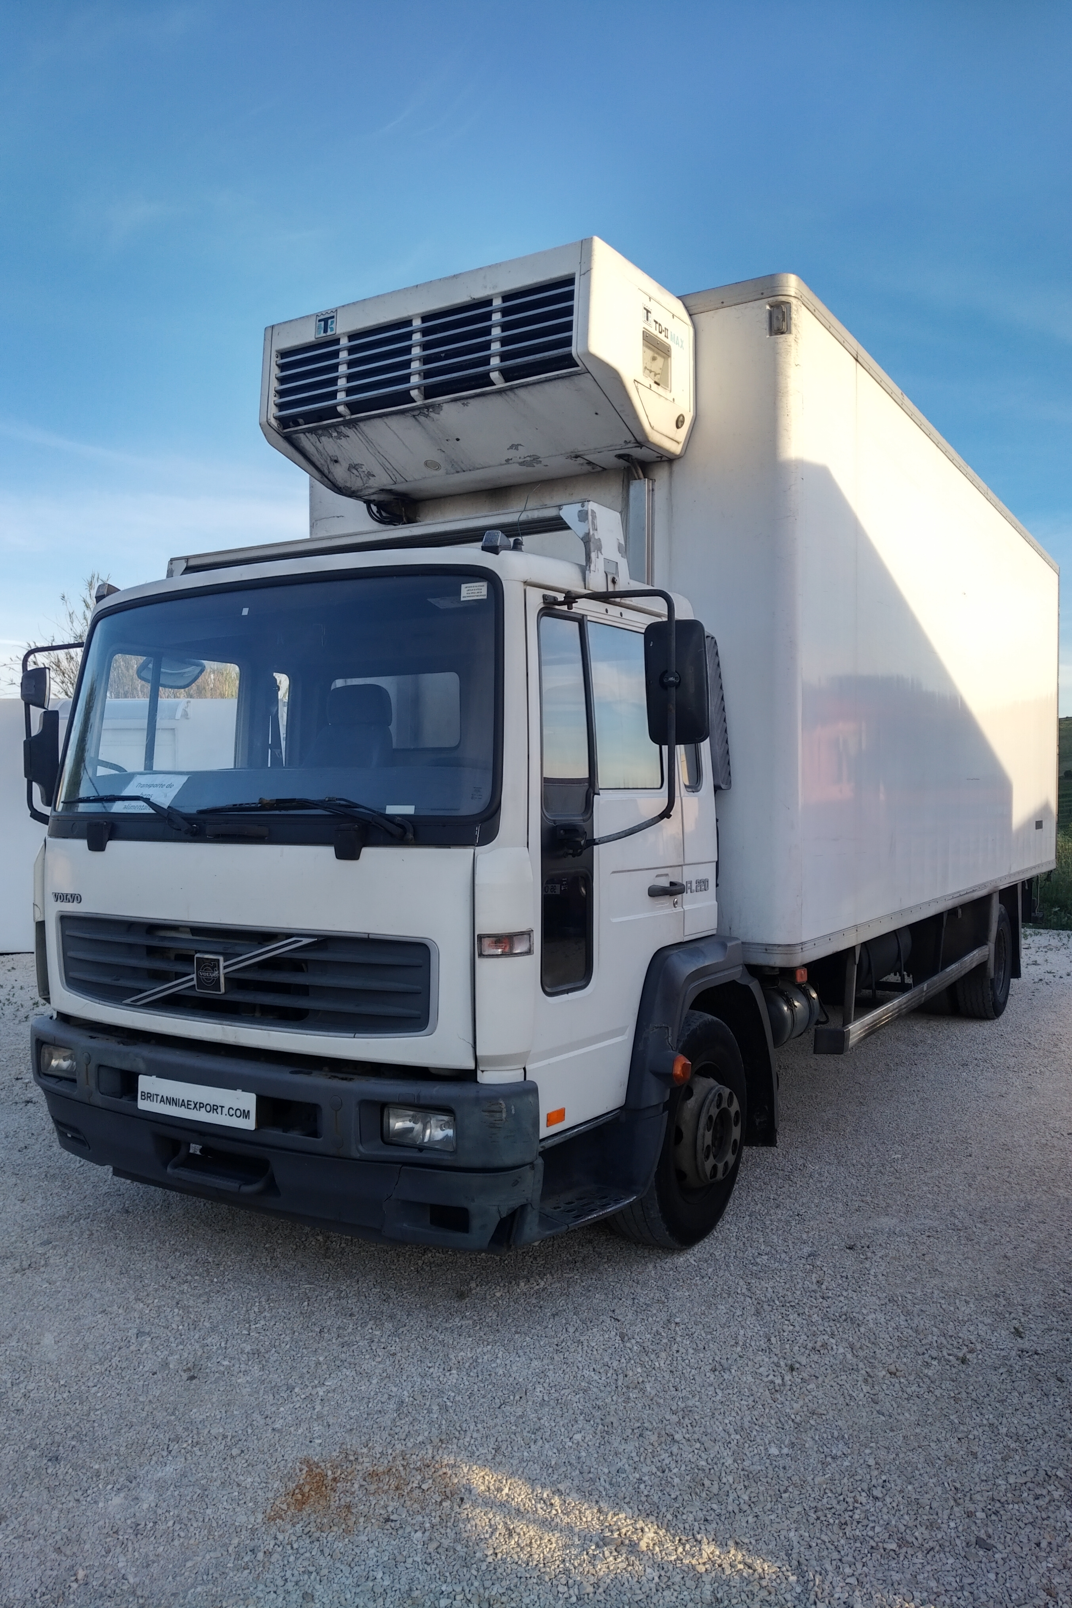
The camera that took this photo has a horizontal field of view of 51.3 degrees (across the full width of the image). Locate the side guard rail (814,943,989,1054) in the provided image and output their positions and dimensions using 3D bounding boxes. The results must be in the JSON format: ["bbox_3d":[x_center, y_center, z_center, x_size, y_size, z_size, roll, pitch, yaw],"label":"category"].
[{"bbox_3d":[2.261,1.106,6.592,0.173,0.124,3.213,1,1,33],"label":"side guard rail"}]

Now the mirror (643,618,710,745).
[{"bbox_3d":[0.393,-0.340,3.100,0.185,0.345,0.085,-1,1,14],"label":"mirror"}]

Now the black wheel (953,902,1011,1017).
[{"bbox_3d":[3.346,1.170,8.399,0.275,0.851,0.851,1,1,33],"label":"black wheel"}]

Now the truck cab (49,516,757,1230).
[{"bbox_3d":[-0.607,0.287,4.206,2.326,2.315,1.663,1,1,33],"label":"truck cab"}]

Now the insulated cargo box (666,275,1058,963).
[{"bbox_3d":[1.817,-0.752,7.978,2.550,2.720,7.035,1,1,33],"label":"insulated cargo box"}]

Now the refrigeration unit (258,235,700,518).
[{"bbox_3d":[-0.251,-1.720,4.649,1.637,0.622,0.785,1,1,33],"label":"refrigeration unit"}]

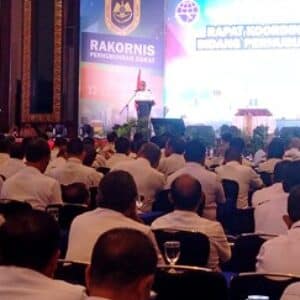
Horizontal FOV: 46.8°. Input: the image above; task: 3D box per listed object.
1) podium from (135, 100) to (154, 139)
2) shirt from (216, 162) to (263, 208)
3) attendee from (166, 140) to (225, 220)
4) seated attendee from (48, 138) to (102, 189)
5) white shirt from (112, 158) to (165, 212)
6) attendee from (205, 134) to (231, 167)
[{"bbox_3d":[-0.142,-0.780,9.350,0.540,1.100,0.450,0,5,-5],"label":"podium"},{"bbox_3d":[0.879,0.388,3.535,0.490,0.580,0.340,2,5,12],"label":"shirt"},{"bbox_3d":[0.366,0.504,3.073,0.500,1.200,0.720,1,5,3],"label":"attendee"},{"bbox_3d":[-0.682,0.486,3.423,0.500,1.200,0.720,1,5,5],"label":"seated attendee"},{"bbox_3d":[-0.085,0.360,3.181,0.490,0.580,0.340,3,6,22],"label":"white shirt"},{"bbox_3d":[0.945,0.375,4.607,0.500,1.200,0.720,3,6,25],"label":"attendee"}]

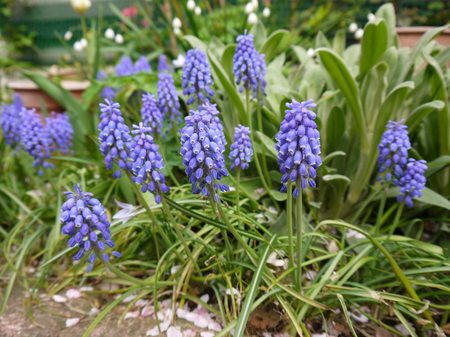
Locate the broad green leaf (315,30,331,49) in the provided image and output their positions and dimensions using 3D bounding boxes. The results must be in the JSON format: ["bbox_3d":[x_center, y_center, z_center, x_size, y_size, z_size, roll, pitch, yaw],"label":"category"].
[{"bbox_3d":[0.147,-0.192,0.550,0.024,0.034,0.012,-2,18,0],"label":"broad green leaf"}]

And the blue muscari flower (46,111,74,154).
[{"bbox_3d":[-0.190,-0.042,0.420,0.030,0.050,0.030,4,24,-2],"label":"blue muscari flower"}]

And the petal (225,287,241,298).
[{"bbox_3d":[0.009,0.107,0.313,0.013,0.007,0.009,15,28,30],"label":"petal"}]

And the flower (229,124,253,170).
[{"bbox_3d":[0.015,-0.021,0.360,0.024,0.045,0.024,3,18,0],"label":"flower"}]

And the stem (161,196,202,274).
[{"bbox_3d":[-0.033,0.051,0.272,0.005,0.066,0.004,-25,7,0],"label":"stem"}]

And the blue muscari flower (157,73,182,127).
[{"bbox_3d":[-0.062,-0.077,0.410,0.027,0.061,0.027,-7,18,0],"label":"blue muscari flower"}]

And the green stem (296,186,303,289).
[{"bbox_3d":[0.062,0.059,0.305,0.004,0.105,0.004,0,22,0],"label":"green stem"}]

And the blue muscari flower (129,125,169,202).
[{"bbox_3d":[-0.062,-0.005,0.300,0.028,0.066,0.028,-15,20,0],"label":"blue muscari flower"}]

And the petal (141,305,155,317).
[{"bbox_3d":[-0.052,0.095,0.242,0.009,0.003,0.008,0,18,0],"label":"petal"}]

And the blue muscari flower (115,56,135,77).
[{"bbox_3d":[-0.160,-0.159,0.580,0.030,0.040,0.028,0,18,0],"label":"blue muscari flower"}]

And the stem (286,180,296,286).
[{"bbox_3d":[0.048,0.048,0.265,0.004,0.076,0.004,-1,-2,0],"label":"stem"}]

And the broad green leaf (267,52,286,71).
[{"bbox_3d":[0.071,-0.146,0.500,0.022,0.040,0.012,22,18,0],"label":"broad green leaf"}]

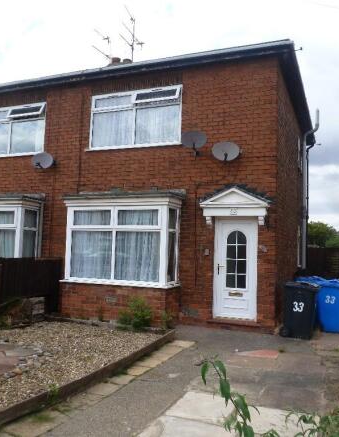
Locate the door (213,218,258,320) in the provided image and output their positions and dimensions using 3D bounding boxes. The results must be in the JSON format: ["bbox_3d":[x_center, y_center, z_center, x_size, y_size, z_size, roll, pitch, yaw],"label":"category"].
[{"bbox_3d":[1.297,0.984,7.908,0.852,2.012,0.100,0,-3,22],"label":"door"}]

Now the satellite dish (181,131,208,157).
[{"bbox_3d":[0.485,-1.481,8.005,0.490,0.450,0.380,1,-3,7],"label":"satellite dish"}]

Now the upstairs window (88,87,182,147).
[{"bbox_3d":[-0.781,-2.186,8.845,2.228,1.262,0.160,0,-3,22],"label":"upstairs window"}]

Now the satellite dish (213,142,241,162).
[{"bbox_3d":[1.092,-1.265,7.745,0.530,0.380,0.360,1,-3,7],"label":"satellite dish"}]

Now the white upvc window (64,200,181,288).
[{"bbox_3d":[-1.004,0.533,8.443,2.346,1.644,0.670,0,-3,22],"label":"white upvc window"}]

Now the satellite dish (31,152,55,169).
[{"bbox_3d":[-2.938,-1.341,9.384,0.500,0.380,0.340,1,-3,7],"label":"satellite dish"}]

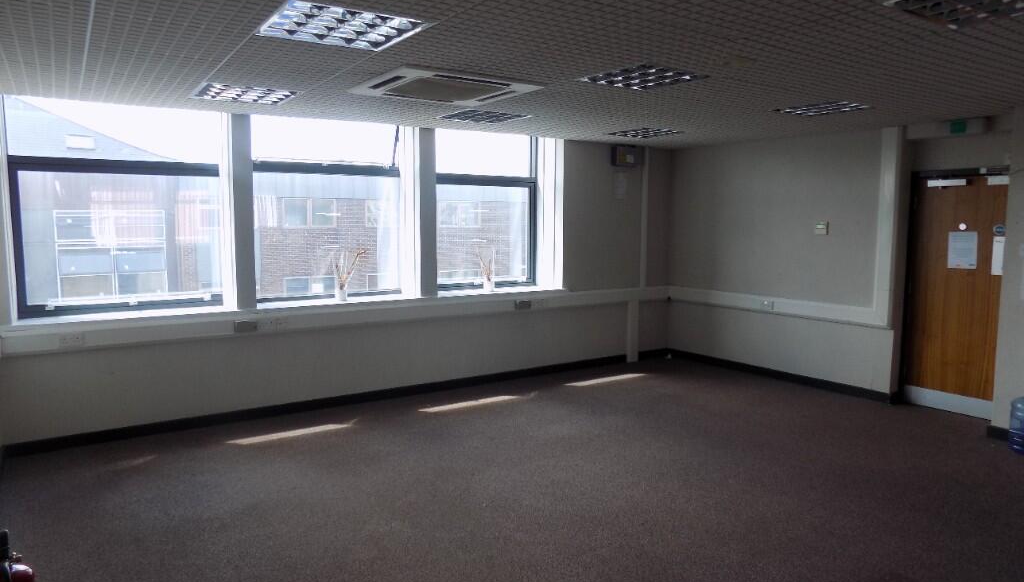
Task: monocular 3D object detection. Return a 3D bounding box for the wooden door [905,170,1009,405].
[{"bbox_3d":[3.783,0.033,5.691,0.055,1.970,0.810,-4,7,-34],"label":"wooden door"}]

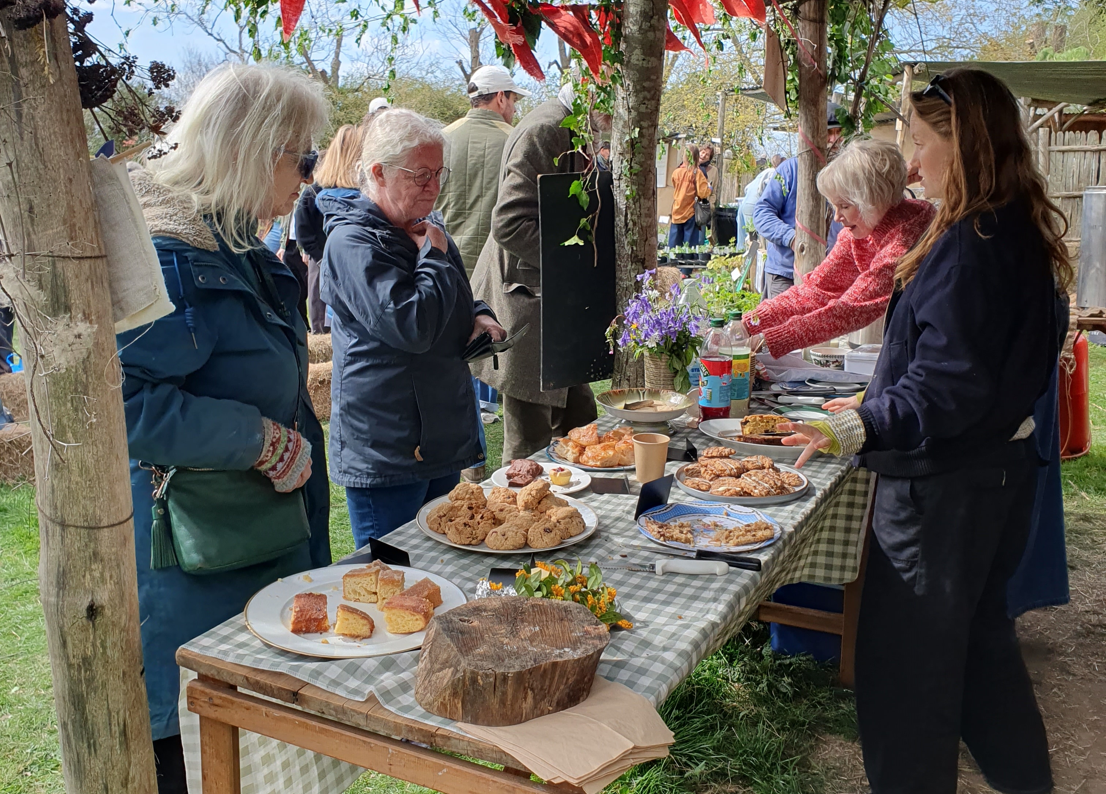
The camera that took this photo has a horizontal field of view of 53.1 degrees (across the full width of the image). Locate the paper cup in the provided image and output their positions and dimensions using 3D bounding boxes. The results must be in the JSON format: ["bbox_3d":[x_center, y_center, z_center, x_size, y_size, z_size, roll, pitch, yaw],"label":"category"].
[{"bbox_3d":[0.225,0.138,2.529,0.083,0.093,0.083,2,13,0],"label":"paper cup"}]

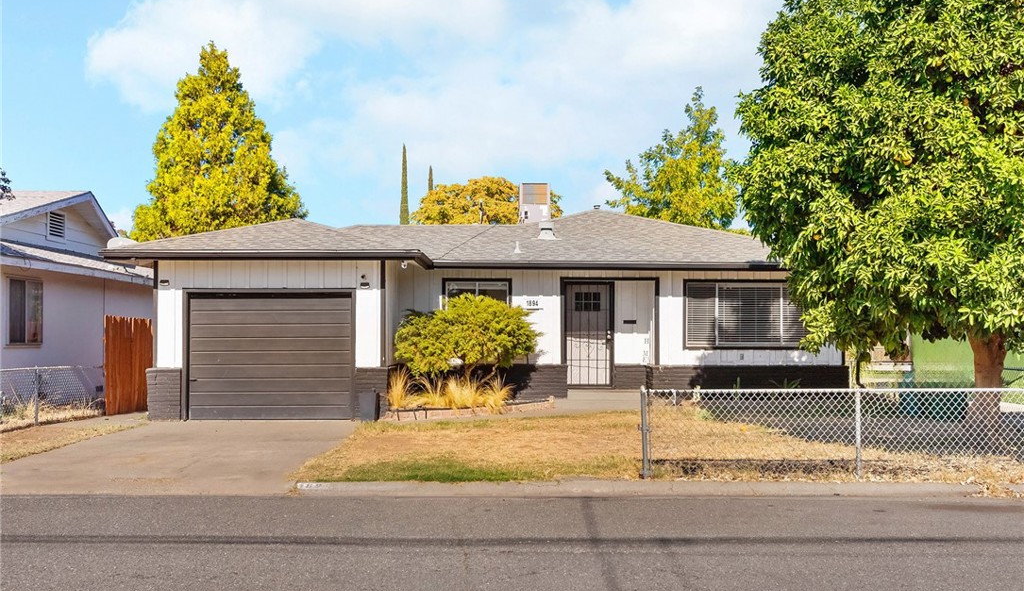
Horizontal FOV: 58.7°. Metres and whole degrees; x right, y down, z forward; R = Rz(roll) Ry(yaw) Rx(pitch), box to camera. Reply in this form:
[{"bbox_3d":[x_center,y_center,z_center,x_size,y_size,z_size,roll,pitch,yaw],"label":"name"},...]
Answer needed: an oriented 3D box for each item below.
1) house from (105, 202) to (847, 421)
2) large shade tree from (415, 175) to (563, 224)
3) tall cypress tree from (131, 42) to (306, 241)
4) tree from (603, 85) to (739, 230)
[{"bbox_3d":[0.120,0.070,20.400,13.400,4.600,11.300,0,-2,0],"label":"house"},{"bbox_3d":[-1.130,-0.950,42.000,7.300,9.100,7.300,0,-2,0],"label":"large shade tree"},{"bbox_3d":[-10.600,-2.950,33.000,6.600,12.200,6.600,0,-2,0],"label":"tall cypress tree"},{"bbox_3d":[5.640,-2.100,32.000,5.400,10.400,5.400,0,-2,0],"label":"tree"}]

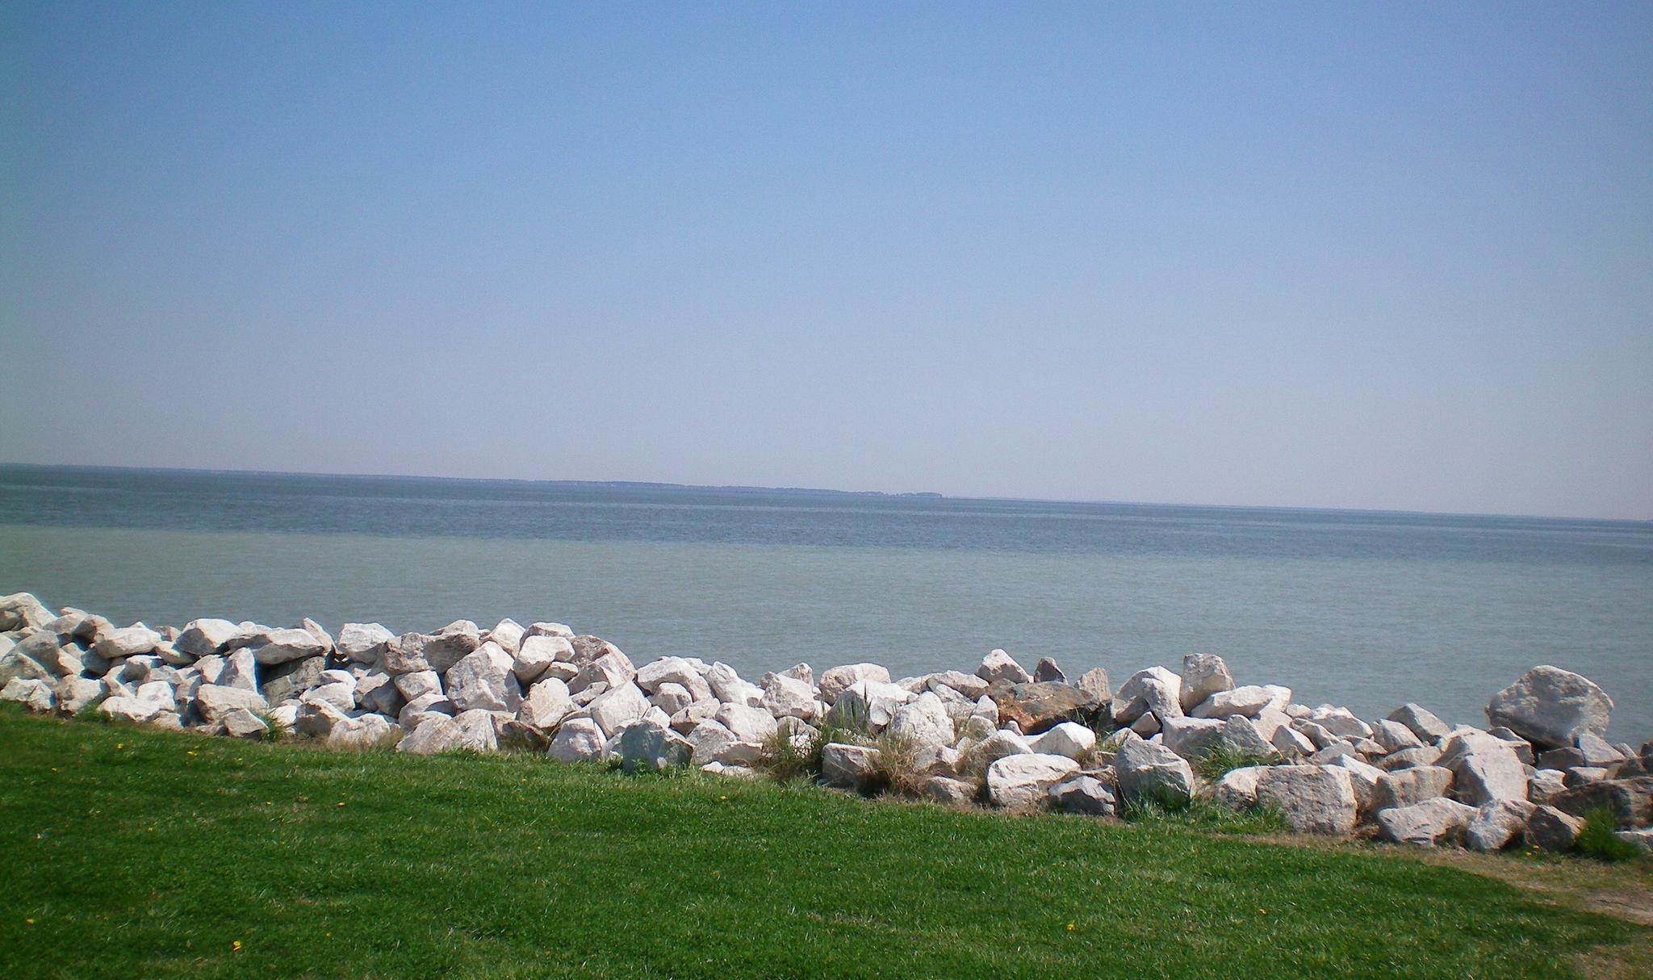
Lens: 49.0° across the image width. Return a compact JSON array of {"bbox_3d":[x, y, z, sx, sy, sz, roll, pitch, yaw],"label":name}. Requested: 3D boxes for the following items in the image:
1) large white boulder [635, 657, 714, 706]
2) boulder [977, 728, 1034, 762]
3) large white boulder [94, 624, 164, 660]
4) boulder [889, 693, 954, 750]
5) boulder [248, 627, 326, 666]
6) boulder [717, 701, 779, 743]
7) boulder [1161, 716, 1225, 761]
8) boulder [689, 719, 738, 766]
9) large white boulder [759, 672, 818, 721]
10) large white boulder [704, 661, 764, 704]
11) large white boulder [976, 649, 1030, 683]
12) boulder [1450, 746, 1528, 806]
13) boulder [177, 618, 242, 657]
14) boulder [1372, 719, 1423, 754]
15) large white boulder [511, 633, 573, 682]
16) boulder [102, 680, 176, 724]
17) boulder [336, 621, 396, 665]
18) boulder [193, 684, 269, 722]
[{"bbox_3d":[-1.036,1.309,12.387,0.530,0.328,0.460,2,0,-5],"label":"large white boulder"},{"bbox_3d":[0.983,1.406,9.900,0.321,0.209,0.310,2,0,6],"label":"boulder"},{"bbox_3d":[-5.232,1.137,13.600,0.512,0.263,0.435,2,0,0],"label":"large white boulder"},{"bbox_3d":[0.596,1.460,11.400,0.398,0.370,0.338,2,0,0],"label":"boulder"},{"bbox_3d":[-4.009,1.168,13.507,0.569,0.283,0.420,2,0,-16],"label":"boulder"},{"bbox_3d":[-0.525,1.533,11.900,0.390,0.288,0.332,2,0,0],"label":"boulder"},{"bbox_3d":[2.032,1.381,10.000,0.380,0.275,0.360,2,0,12],"label":"boulder"},{"bbox_3d":[-0.638,1.429,10.300,0.298,0.269,0.300,2,0,-3],"label":"boulder"},{"bbox_3d":[-0.251,1.364,11.978,0.380,0.309,0.380,2,0,-1],"label":"large white boulder"},{"bbox_3d":[-0.580,1.225,11.400,0.370,0.281,0.340,2,0,-3],"label":"large white boulder"},{"bbox_3d":[1.170,1.187,11.999,0.356,0.259,0.360,2,0,6],"label":"large white boulder"},{"bbox_3d":[3.691,1.592,10.100,0.423,0.321,0.359,2,0,0],"label":"boulder"},{"bbox_3d":[-4.602,1.100,13.500,0.480,0.280,0.408,2,0,0],"label":"boulder"},{"bbox_3d":[3.114,1.346,9.900,0.286,0.188,0.320,2,0,18],"label":"boulder"},{"bbox_3d":[-2.010,1.186,12.867,0.426,0.341,0.380,2,0,-9],"label":"large white boulder"},{"bbox_3d":[-4.762,1.468,12.577,0.495,0.289,0.380,2,0,-21],"label":"boulder"},{"bbox_3d":[-3.303,1.096,13.000,0.408,0.287,0.347,2,0,0],"label":"boulder"},{"bbox_3d":[-4.036,1.462,12.300,0.506,0.280,0.430,2,0,0],"label":"boulder"}]

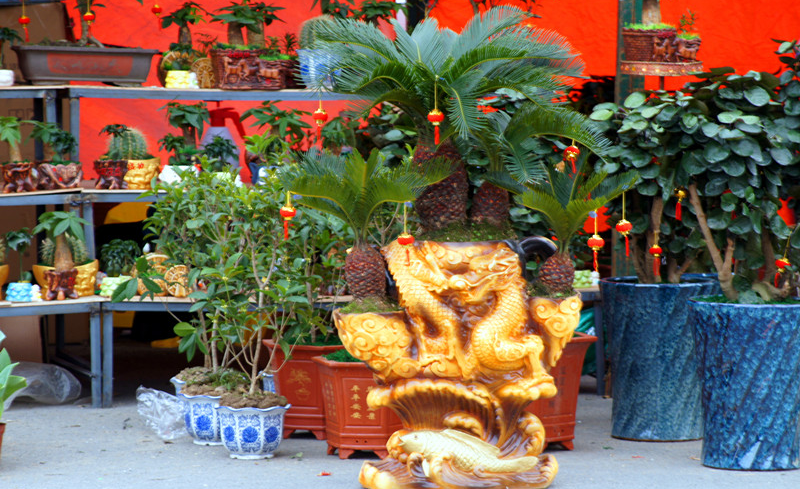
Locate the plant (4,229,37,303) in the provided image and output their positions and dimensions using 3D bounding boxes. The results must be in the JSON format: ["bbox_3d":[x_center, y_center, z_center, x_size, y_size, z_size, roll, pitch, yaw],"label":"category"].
[{"bbox_3d":[-1.355,0.073,15.450,0.120,0.260,0.115,-1,4,-10],"label":"plant"}]

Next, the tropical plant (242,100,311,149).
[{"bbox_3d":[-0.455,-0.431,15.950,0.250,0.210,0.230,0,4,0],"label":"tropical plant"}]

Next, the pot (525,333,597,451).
[{"bbox_3d":[0.448,0.491,14.300,0.410,0.355,0.370,1,4,8],"label":"pot"}]

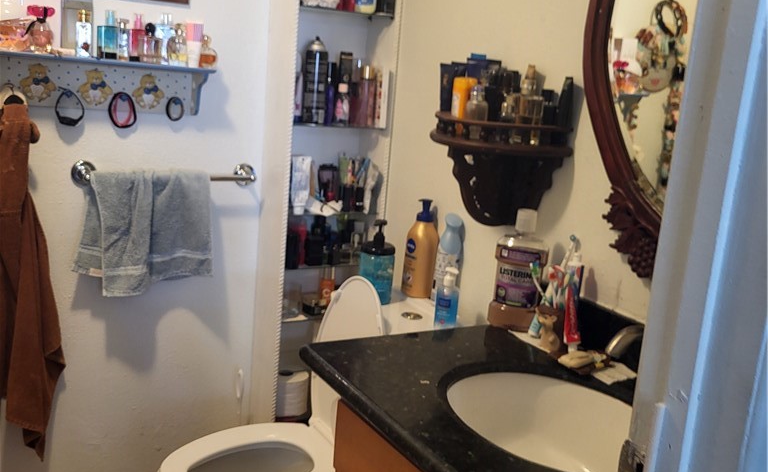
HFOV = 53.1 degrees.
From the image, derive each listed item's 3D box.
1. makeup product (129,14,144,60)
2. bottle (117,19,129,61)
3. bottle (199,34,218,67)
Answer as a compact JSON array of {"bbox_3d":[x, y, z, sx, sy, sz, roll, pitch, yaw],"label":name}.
[{"bbox_3d":[-0.613,-0.498,1.937,0.048,0.116,0.030,-2,13,-28],"label":"makeup product"},{"bbox_3d":[-0.666,-0.499,1.960,0.032,0.107,0.030,-2,14,-31],"label":"bottle"},{"bbox_3d":[-0.463,-0.487,2.030,0.045,0.085,0.032,-3,15,-31],"label":"bottle"}]

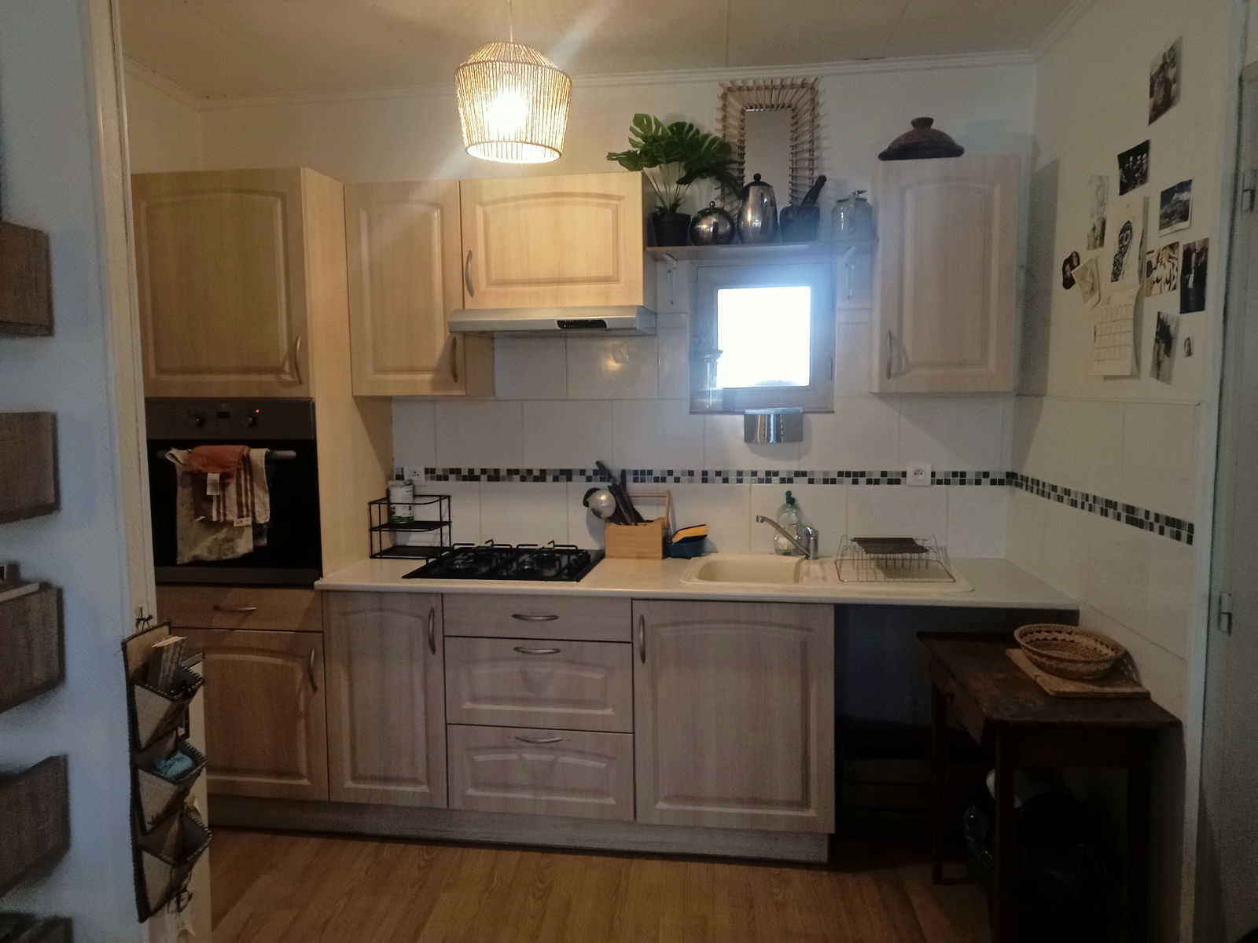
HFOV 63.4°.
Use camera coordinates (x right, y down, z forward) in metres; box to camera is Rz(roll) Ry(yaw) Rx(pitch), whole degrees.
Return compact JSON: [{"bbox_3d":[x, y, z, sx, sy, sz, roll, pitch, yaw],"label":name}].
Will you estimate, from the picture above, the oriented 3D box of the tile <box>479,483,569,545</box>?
[{"bbox_3d":[-0.385,0.161,3.751,0.330,0.241,0.010,0,6,10],"label":"tile"}]

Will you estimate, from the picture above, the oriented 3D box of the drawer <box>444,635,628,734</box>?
[{"bbox_3d":[-0.244,0.638,3.375,0.595,0.282,0.510,0,5,9],"label":"drawer"}]

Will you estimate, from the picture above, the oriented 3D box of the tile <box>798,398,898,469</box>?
[{"bbox_3d":[0.759,-0.127,3.500,0.332,0.254,0.020,0,5,10],"label":"tile"}]

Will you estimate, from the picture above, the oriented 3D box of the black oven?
[{"bbox_3d":[-1.239,0.041,3.493,0.596,0.591,0.560,0,5,9],"label":"black oven"}]

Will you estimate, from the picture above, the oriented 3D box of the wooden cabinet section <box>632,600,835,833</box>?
[{"bbox_3d":[0.357,0.706,3.317,0.600,0.691,0.580,0,5,10],"label":"wooden cabinet section"}]

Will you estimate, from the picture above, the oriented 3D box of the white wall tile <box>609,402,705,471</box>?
[{"bbox_3d":[0.105,-0.130,3.593,0.330,0.251,0.010,0,5,10],"label":"white wall tile"}]

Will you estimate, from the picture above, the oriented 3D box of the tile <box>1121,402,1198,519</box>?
[{"bbox_3d":[1.223,-0.030,2.362,0.020,0.254,0.345,0,5,3],"label":"tile"}]

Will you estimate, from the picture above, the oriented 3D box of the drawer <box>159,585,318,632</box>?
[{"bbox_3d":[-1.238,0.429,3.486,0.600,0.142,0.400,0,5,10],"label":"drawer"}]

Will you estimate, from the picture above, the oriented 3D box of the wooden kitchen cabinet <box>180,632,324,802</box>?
[{"bbox_3d":[-1.220,0.760,3.593,0.596,0.558,0.560,0,6,10],"label":"wooden kitchen cabinet"}]

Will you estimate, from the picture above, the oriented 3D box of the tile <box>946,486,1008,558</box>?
[{"bbox_3d":[1.172,0.172,3.431,0.190,0.251,0.010,0,5,10],"label":"tile"}]

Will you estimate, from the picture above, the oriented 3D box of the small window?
[{"bbox_3d":[0.474,-0.478,3.603,0.502,0.534,0.120,0,5,9],"label":"small window"}]

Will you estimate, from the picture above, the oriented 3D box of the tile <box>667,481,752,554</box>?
[{"bbox_3d":[0.273,0.170,3.636,0.332,0.251,0.010,0,5,9],"label":"tile"}]

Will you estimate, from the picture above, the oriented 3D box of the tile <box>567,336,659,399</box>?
[{"bbox_3d":[-0.060,-0.383,3.622,0.332,0.251,0.020,0,5,10],"label":"tile"}]

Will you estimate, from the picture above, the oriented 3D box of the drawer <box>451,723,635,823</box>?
[{"bbox_3d":[-0.242,0.921,3.401,0.600,0.276,0.482,0,5,10],"label":"drawer"}]

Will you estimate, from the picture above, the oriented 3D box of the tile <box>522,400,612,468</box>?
[{"bbox_3d":[-0.222,-0.134,3.692,0.330,0.249,0.010,0,6,10],"label":"tile"}]

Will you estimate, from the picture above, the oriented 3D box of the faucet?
[{"bbox_3d":[0.532,0.219,3.409,0.226,0.151,0.050,-1,5,-8],"label":"faucet"}]

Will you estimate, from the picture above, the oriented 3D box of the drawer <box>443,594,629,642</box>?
[{"bbox_3d":[-0.247,0.432,3.357,0.600,0.140,0.482,0,5,10],"label":"drawer"}]

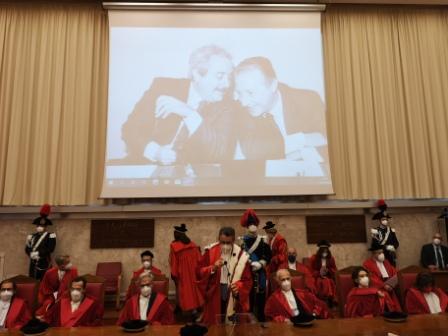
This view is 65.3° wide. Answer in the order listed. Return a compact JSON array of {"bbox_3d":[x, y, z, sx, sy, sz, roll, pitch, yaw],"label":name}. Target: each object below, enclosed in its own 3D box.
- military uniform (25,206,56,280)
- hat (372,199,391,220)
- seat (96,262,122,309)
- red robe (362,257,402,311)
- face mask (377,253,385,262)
[{"bbox_3d":[-3.680,1.826,7.057,0.600,2.080,0.420,-1,-9,-3],"label":"military uniform"},{"bbox_3d":[3.367,0.889,7.445,0.400,0.440,0.240,0,-9,-5],"label":"hat"},{"bbox_3d":[-2.390,2.443,7.285,0.530,0.910,0.550,-1,-9,-2],"label":"seat"},{"bbox_3d":[2.636,1.997,5.844,0.580,0.950,0.620,1,-10,-14],"label":"red robe"},{"bbox_3d":[2.645,1.508,5.875,0.130,0.150,0.090,1,-10,-13],"label":"face mask"}]

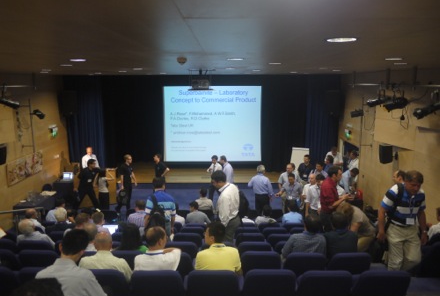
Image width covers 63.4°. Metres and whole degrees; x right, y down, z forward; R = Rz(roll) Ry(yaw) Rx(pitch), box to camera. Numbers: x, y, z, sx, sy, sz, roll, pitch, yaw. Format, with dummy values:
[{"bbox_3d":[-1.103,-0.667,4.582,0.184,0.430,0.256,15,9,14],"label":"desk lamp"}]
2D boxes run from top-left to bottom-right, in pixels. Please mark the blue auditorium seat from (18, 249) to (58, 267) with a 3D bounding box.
[{"bbox_3d":[-2.063,1.579,4.432,0.500,0.920,0.600,0,10,1],"label":"blue auditorium seat"}]

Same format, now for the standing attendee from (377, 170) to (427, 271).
[{"bbox_3d":[2.104,1.115,4.161,0.600,1.740,0.450,0,9,0],"label":"standing attendee"}]

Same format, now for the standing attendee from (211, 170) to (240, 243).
[{"bbox_3d":[0.094,1.203,5.591,0.450,1.740,0.500,2,10,15],"label":"standing attendee"}]

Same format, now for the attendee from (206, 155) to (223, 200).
[{"bbox_3d":[-0.172,1.084,11.114,0.500,1.700,0.380,-1,10,-8],"label":"attendee"}]

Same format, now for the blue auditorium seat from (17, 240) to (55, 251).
[{"bbox_3d":[-2.487,1.654,5.068,0.500,0.820,0.520,0,4,1],"label":"blue auditorium seat"}]

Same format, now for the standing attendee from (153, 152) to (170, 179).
[{"bbox_3d":[-1.823,1.074,10.994,0.380,1.760,0.520,-7,12,-36],"label":"standing attendee"}]

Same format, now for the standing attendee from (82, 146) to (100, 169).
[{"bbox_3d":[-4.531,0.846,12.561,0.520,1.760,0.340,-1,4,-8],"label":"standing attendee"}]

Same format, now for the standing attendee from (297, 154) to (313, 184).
[{"bbox_3d":[2.643,1.072,11.066,0.500,1.740,0.340,1,10,8],"label":"standing attendee"}]

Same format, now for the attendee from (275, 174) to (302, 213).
[{"bbox_3d":[1.684,1.437,8.685,0.620,1.670,0.450,3,10,20],"label":"attendee"}]

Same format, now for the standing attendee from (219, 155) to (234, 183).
[{"bbox_3d":[0.194,1.120,10.662,0.380,1.780,0.500,2,5,30],"label":"standing attendee"}]

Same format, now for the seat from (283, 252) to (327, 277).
[{"bbox_3d":[0.983,1.605,4.432,0.500,0.920,0.600,0,10,1],"label":"seat"}]

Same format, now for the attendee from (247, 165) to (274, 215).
[{"bbox_3d":[1.038,1.300,8.850,0.560,1.770,0.380,-2,10,-7],"label":"attendee"}]

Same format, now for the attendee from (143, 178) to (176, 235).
[{"bbox_3d":[-0.879,1.268,5.358,0.500,1.650,0.400,0,4,6],"label":"attendee"}]

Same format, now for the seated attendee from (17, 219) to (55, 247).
[{"bbox_3d":[-2.680,1.536,5.450,0.550,1.180,0.750,1,10,9],"label":"seated attendee"}]

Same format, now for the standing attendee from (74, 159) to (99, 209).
[{"bbox_3d":[-3.953,1.167,10.758,0.800,1.670,0.550,-2,5,-30],"label":"standing attendee"}]

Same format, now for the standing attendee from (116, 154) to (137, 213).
[{"bbox_3d":[-2.797,1.063,10.611,0.500,1.750,0.500,5,11,28],"label":"standing attendee"}]

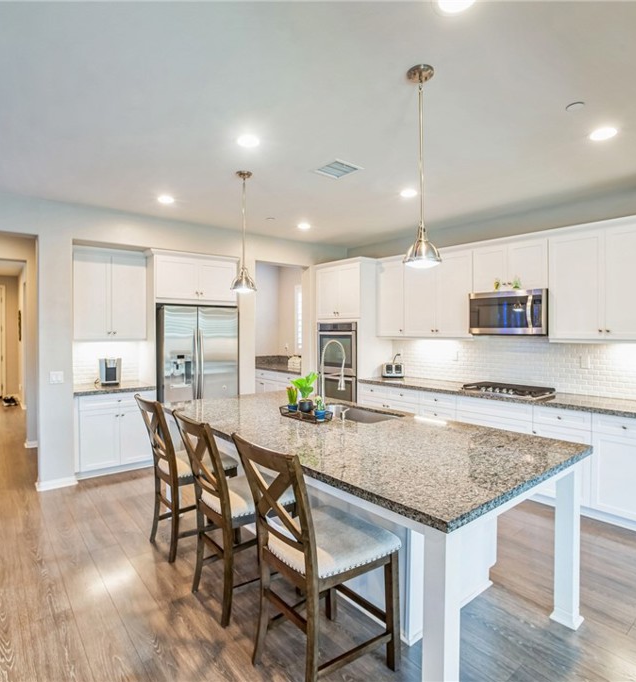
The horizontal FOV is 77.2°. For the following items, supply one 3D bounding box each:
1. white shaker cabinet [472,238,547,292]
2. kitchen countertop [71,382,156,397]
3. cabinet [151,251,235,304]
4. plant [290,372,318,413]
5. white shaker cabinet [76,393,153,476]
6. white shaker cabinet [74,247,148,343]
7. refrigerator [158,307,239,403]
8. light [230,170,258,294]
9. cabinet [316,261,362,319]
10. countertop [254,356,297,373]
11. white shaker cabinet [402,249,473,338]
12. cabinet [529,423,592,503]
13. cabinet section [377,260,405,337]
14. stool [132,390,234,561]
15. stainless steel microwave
[{"bbox_3d":[2.032,-0.697,4.091,0.320,0.505,0.756,-1,2,-40],"label":"white shaker cabinet"},{"bbox_3d":[-2.319,0.532,4.441,0.777,0.040,0.641,-1,2,-40],"label":"kitchen countertop"},{"bbox_3d":[-1.661,-0.739,5.102,1.035,0.565,0.610,-1,1,-40],"label":"cabinet"},{"bbox_3d":[-0.100,0.388,3.110,0.200,0.300,0.200,0,1,0],"label":"plant"},{"bbox_3d":[-2.372,0.989,4.586,0.785,0.840,0.600,-1,1,-40],"label":"white shaker cabinet"},{"bbox_3d":[-2.418,-0.518,4.542,0.780,0.995,0.325,-1,2,-40],"label":"white shaker cabinet"},{"bbox_3d":[-1.560,0.508,4.902,0.896,1.795,0.820,-1,2,-40],"label":"refrigerator"},{"bbox_3d":[-0.641,-0.944,3.483,0.230,1.020,0.230,0,1,0],"label":"light"},{"bbox_3d":[0.505,-0.666,5.665,0.614,0.720,0.864,-1,2,-40],"label":"cabinet"},{"bbox_3d":[-0.522,0.480,6.776,0.650,0.040,1.680,-1,2,-40],"label":"countertop"},{"bbox_3d":[1.530,-0.499,4.784,0.340,0.935,0.915,-1,1,-40],"label":"white shaker cabinet"},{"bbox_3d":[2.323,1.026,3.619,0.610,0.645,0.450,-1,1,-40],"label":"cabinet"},{"bbox_3d":[1.082,-0.520,5.315,0.350,0.940,0.448,-1,1,-39],"label":"cabinet section"},{"bbox_3d":[-0.935,0.921,2.888,0.620,1.075,0.470,-1,2,-40],"label":"stool"},{"bbox_3d":[2.034,-0.290,4.107,0.415,0.420,0.765,-1,1,-40],"label":"stainless steel microwave"}]

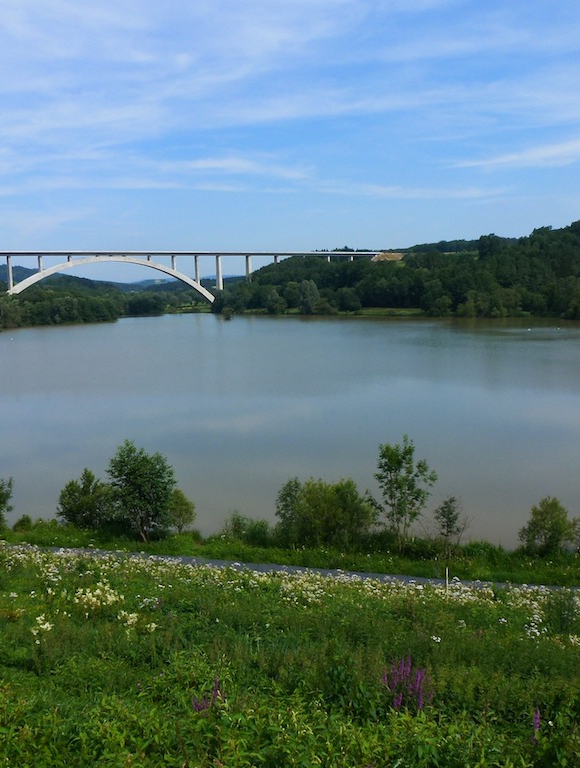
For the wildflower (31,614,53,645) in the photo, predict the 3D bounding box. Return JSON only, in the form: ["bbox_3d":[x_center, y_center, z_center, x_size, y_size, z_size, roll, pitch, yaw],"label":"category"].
[{"bbox_3d":[-3.479,3.437,10.353,0.308,0.441,0.246,-2,7,-19],"label":"wildflower"}]

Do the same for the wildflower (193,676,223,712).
[{"bbox_3d":[-0.818,3.080,7.335,0.298,0.375,0.238,-1,7,-7],"label":"wildflower"}]

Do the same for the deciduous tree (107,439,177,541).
[{"bbox_3d":[-9.766,6.941,48.227,4.565,6.811,4.337,-1,7,-12],"label":"deciduous tree"}]

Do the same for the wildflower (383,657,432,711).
[{"bbox_3d":[1.381,3.519,8.690,0.588,0.600,0.470,1,7,9],"label":"wildflower"}]

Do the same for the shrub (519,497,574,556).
[{"bbox_3d":[16.018,8.805,45.962,3.481,3.673,3.307,2,7,20],"label":"shrub"}]

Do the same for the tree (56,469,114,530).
[{"bbox_3d":[-14.141,7.921,50.882,4.190,4.267,3.981,-2,7,-16],"label":"tree"}]

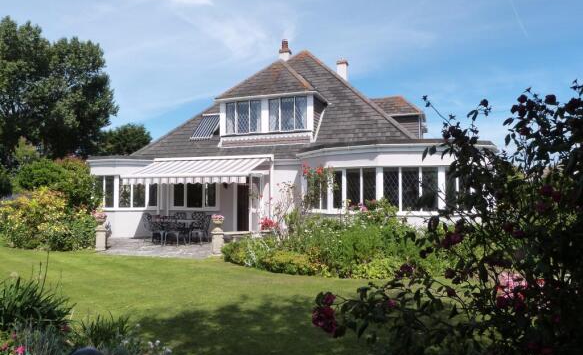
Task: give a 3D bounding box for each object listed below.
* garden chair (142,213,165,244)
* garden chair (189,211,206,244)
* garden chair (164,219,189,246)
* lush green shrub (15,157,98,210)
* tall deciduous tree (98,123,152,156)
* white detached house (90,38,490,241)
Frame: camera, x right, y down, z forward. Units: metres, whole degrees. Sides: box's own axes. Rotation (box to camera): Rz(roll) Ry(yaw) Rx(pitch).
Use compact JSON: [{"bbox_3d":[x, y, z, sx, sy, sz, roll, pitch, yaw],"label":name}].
[{"bbox_3d":[-4.360,1.630,13.300,0.580,0.920,0.550,-1,-3,18],"label":"garden chair"},{"bbox_3d":[-2.925,1.611,13.100,0.540,0.940,0.570,-1,-3,18],"label":"garden chair"},{"bbox_3d":[-3.567,1.637,13.000,0.560,0.880,0.570,-1,-3,18],"label":"garden chair"},{"bbox_3d":[-7.759,0.764,13.900,2.600,2.600,2.200,-1,-3,18],"label":"lush green shrub"},{"bbox_3d":[-13.090,-0.671,33.000,4.800,7.000,4.600,-1,-3,18],"label":"tall deciduous tree"},{"bbox_3d":[0.720,-2.130,17.600,13.200,8.800,12.800,-1,-3,18],"label":"white detached house"}]

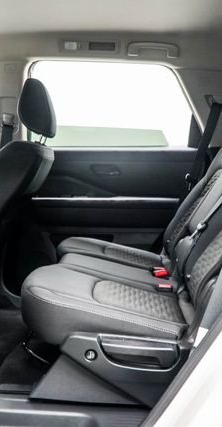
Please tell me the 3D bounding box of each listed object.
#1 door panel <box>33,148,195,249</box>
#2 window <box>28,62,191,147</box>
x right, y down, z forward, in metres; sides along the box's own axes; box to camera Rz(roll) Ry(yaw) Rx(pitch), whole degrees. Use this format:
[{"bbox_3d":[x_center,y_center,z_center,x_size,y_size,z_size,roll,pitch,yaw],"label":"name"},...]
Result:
[{"bbox_3d":[0.039,-0.062,2.574,0.860,0.560,0.120,0,5,1],"label":"door panel"},{"bbox_3d":[0.009,-0.544,2.523,0.830,0.450,0.080,0,15,1],"label":"window"}]

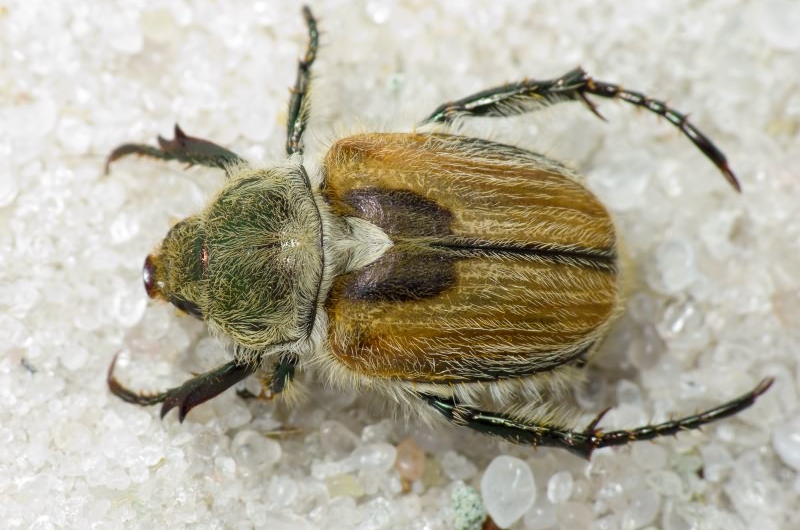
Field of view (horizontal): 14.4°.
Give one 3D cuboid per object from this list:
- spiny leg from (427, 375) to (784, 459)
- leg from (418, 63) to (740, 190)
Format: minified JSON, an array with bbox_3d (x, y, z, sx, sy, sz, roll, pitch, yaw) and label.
[{"bbox_3d":[0.004,0.003,0.069,0.008,0.002,0.002,-2,77,0],"label":"spiny leg"},{"bbox_3d":[0.004,-0.003,0.070,0.007,0.002,0.002,12,77,3],"label":"leg"}]

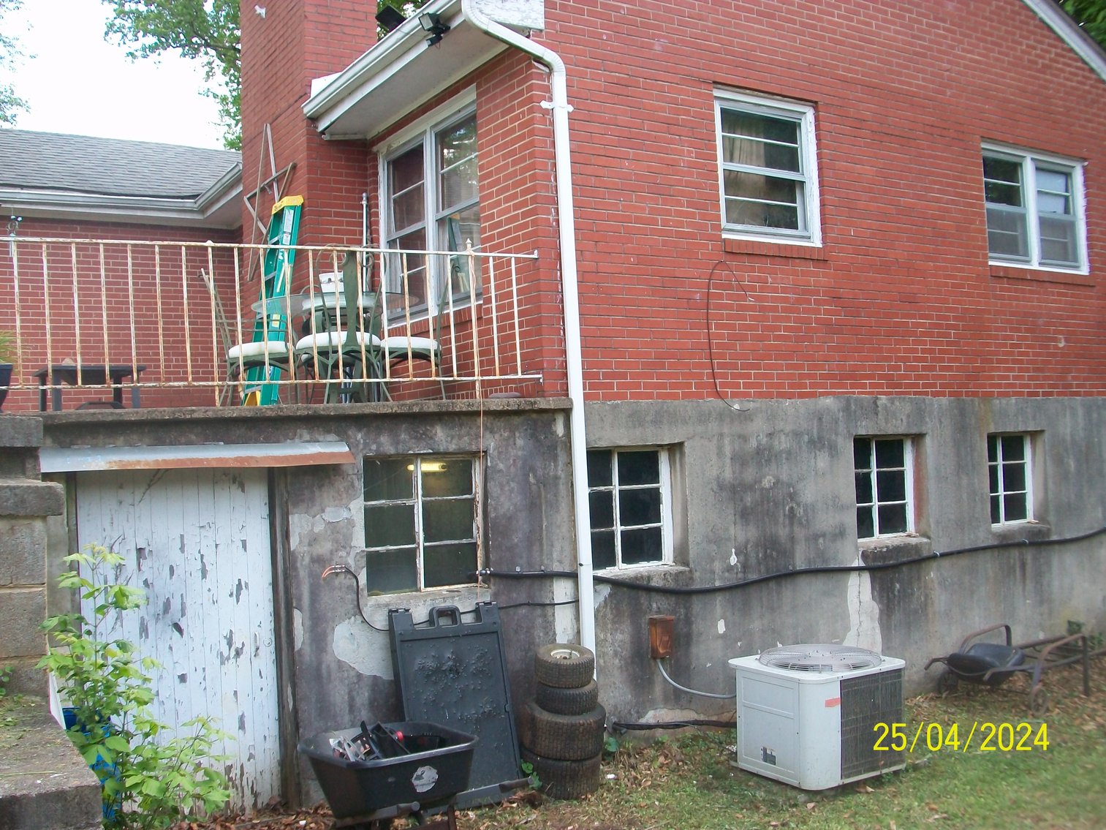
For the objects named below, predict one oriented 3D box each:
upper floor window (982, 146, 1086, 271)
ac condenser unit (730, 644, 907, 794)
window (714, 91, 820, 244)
[{"bbox_3d":[4.226,-1.778,9.517,1.540,1.020,0.120,-1,-3,-33],"label":"upper floor window"},{"bbox_3d":[1.562,1.756,6.482,0.787,0.650,0.703,-1,-3,-33],"label":"ac condenser unit"},{"bbox_3d":[1.529,-1.738,7.758,1.020,1.030,0.120,-1,-3,-33],"label":"window"}]

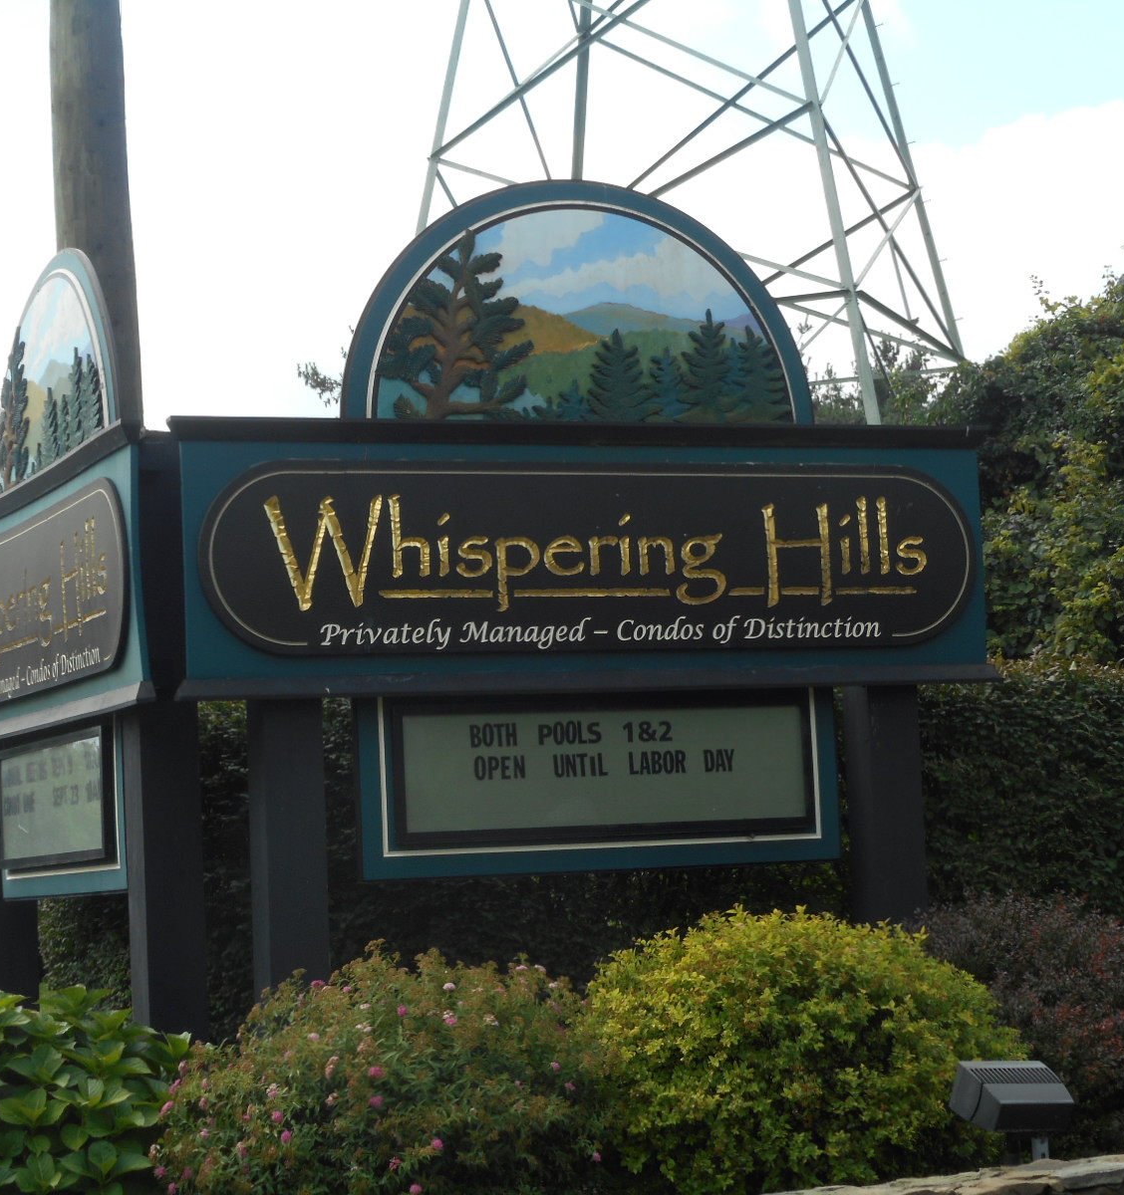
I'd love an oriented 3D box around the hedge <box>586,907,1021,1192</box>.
[{"bbox_3d":[0.788,1.481,10.065,1.389,0.943,1.347,-2,-5,0],"label":"hedge"}]

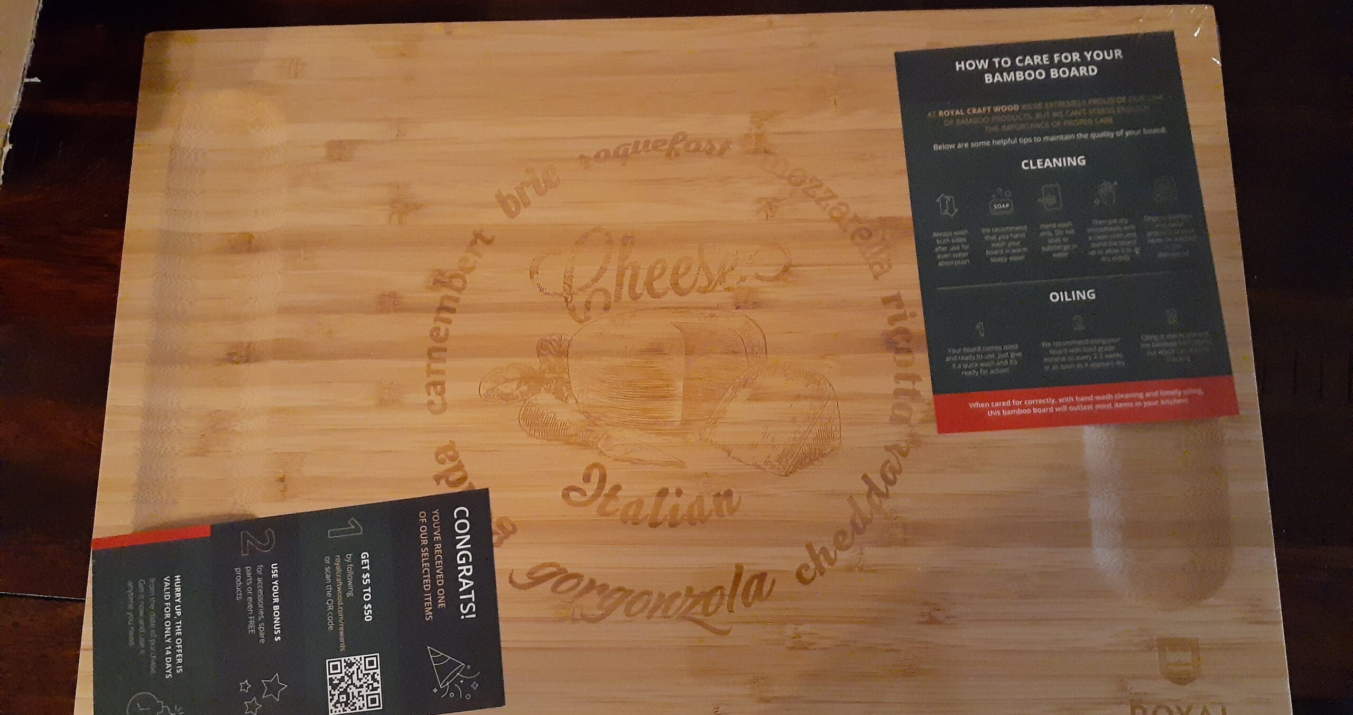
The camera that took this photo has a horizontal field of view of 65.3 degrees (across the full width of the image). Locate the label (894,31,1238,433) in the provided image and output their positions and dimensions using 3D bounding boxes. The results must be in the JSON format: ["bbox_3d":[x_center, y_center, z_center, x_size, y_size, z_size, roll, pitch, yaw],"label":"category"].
[{"bbox_3d":[0.140,-0.048,0.385,0.105,0.001,0.146,-4,79,2],"label":"label"}]

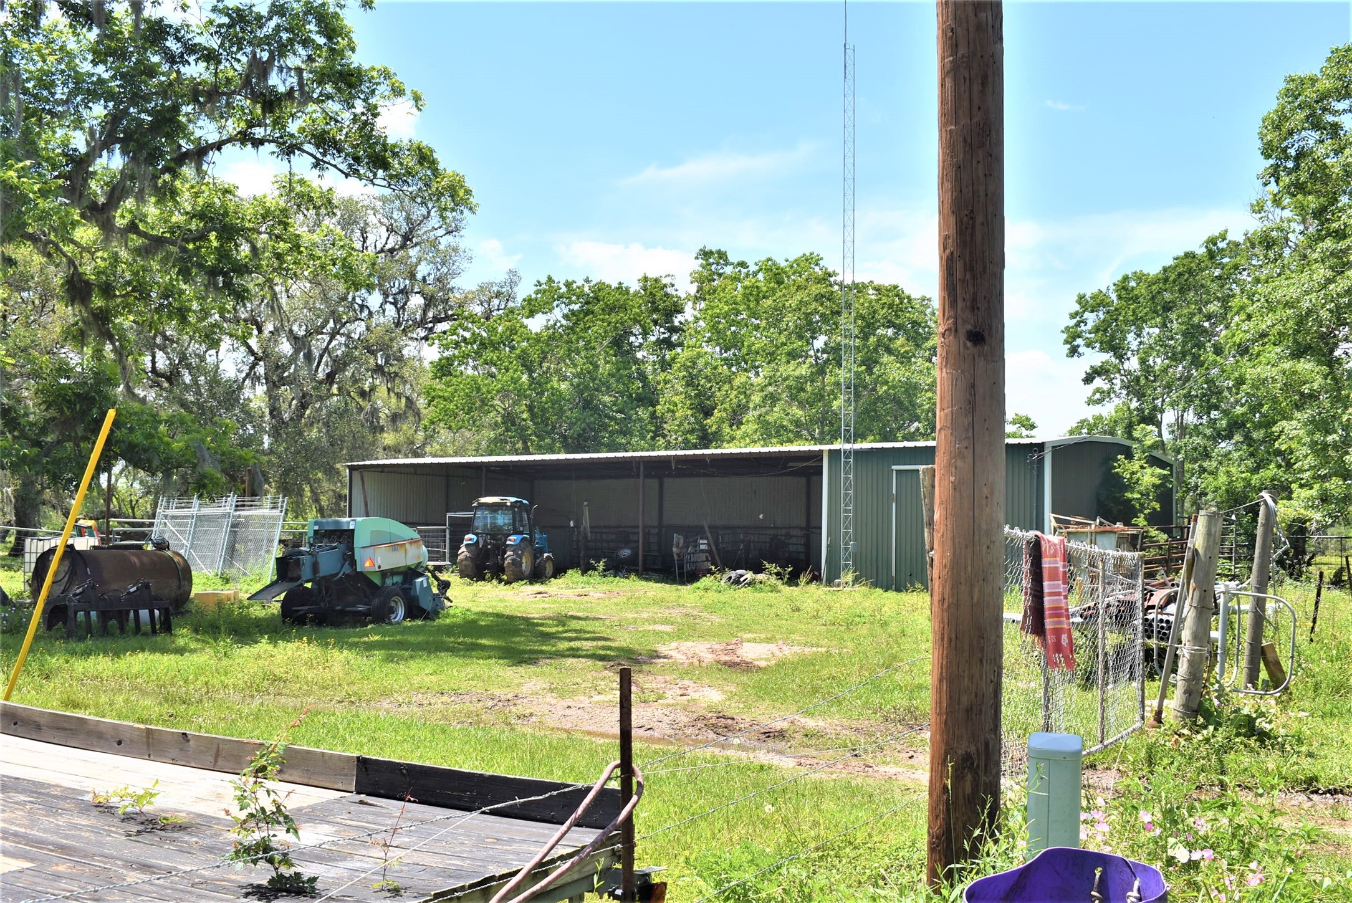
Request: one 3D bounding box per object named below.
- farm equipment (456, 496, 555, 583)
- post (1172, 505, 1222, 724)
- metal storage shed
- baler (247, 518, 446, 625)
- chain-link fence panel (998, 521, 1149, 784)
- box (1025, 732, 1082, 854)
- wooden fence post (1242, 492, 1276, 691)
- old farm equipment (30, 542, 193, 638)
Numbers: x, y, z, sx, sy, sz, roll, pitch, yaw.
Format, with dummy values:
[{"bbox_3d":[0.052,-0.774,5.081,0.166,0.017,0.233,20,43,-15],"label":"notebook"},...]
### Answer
[{"bbox_3d":[-4.835,2.524,42.341,1.850,2.480,4.000,0,-3,10],"label":"farm equipment"},{"bbox_3d":[3.839,1.218,10.744,0.190,1.575,0.190,7,-3,20],"label":"post"},{"bbox_3d":[1.703,1.978,45.489,24.400,3.950,9.700,-2,-4,35],"label":"metal storage shed"},{"bbox_3d":[-5.271,2.023,24.690,2.400,1.760,4.900,-1,-3,25],"label":"baler"},{"bbox_3d":[2.294,1.125,8.300,0.080,1.270,4.650,-1,-4,26],"label":"chain-link fence panel"},{"bbox_3d":[1.378,1.392,5.331,0.195,0.680,0.190,-1,-3,21],"label":"box"},{"bbox_3d":[5.204,1.257,13.049,0.150,1.770,0.150,4,-3,22],"label":"wooden fence post"},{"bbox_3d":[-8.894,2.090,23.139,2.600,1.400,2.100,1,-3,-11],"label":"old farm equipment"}]

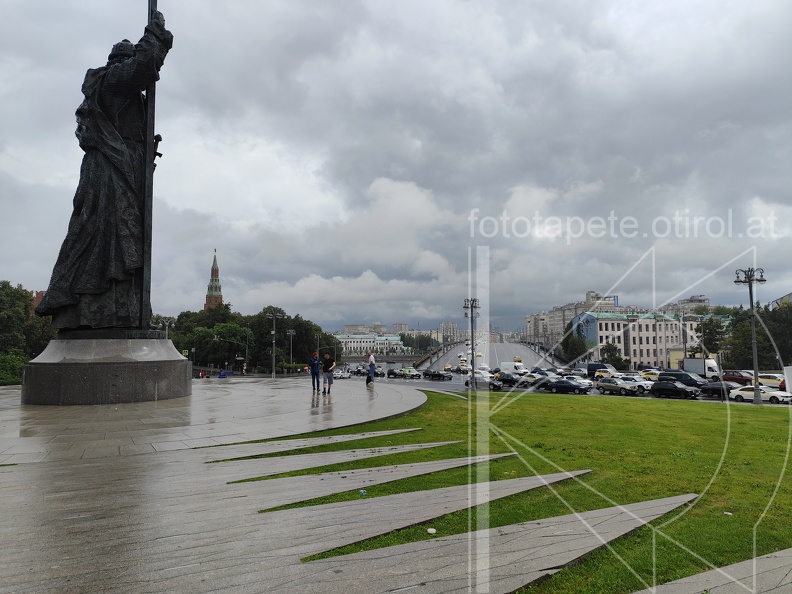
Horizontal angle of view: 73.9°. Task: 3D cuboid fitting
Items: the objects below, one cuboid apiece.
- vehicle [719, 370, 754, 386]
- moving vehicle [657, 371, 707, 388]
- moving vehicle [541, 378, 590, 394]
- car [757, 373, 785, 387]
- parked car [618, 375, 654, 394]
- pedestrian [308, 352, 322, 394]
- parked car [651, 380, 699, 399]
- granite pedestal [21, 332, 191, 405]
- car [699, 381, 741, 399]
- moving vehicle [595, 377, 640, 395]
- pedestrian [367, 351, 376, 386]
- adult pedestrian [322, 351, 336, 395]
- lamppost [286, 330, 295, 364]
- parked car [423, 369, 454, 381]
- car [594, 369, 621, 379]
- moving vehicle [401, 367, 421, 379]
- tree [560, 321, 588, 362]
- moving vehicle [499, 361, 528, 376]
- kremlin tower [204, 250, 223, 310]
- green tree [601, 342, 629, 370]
[{"bbox_3d":[42.293,10.075,64.467,1.720,1.570,4.100,3,-6,-38],"label":"vehicle"},{"bbox_3d":[33.329,9.738,61.000,1.950,1.950,4.950,4,-6,-44],"label":"moving vehicle"},{"bbox_3d":[19.074,9.908,58.247,4.500,1.460,1.780,-4,-6,40],"label":"moving vehicle"},{"bbox_3d":[44.193,9.765,61.167,1.800,1.500,4.550,4,-6,-43],"label":"car"},{"bbox_3d":[25.944,9.511,57.603,1.900,1.700,4.600,3,-6,-31],"label":"parked car"},{"bbox_3d":[-3.550,3.291,23.205,0.560,1.750,0.400,2,-6,-30],"label":"pedestrian"},{"bbox_3d":[28.081,9.357,53.000,1.800,1.550,4.300,4,-6,-42],"label":"parked car"},{"bbox_3d":[-10.584,2.668,19.645,5.300,2.400,5.500,-5,-7,43],"label":"granite pedestal"},{"bbox_3d":[32.873,9.128,52.388,1.800,1.460,4.550,3,-6,-42],"label":"car"},{"bbox_3d":[22.966,9.349,54.807,1.830,1.580,4.450,3,-6,-31],"label":"moving vehicle"},{"bbox_3d":[-1.278,3.741,27.784,0.450,1.740,0.520,-1,-5,6],"label":"pedestrian"},{"bbox_3d":[-2.755,3.201,21.900,0.550,1.730,0.420,-3,-5,30],"label":"adult pedestrian"},{"bbox_3d":[-27.009,14.086,136.000,2.300,10.900,2.300,0,-5,-11],"label":"lamppost"},{"bbox_3d":[7.355,12.879,86.000,1.800,1.500,4.500,2,-5,-32],"label":"parked car"},{"bbox_3d":[30.228,11.057,74.500,4.300,1.530,1.780,-5,-6,42],"label":"car"},{"bbox_3d":[2.306,11.416,79.320,1.760,1.600,4.100,2,-6,-30],"label":"moving vehicle"},{"bbox_3d":[47.643,12.345,141.440,7.000,12.060,7.200,-1,-4,10],"label":"tree"},{"bbox_3d":[21.372,12.934,94.492,5.200,2.250,1.980,-4,-6,37],"label":"moving vehicle"},{"bbox_3d":[-105.088,3.743,303.000,16.000,61.000,16.000,1,-5,-19],"label":"kremlin tower"},{"bbox_3d":[46.258,12.795,111.318,5.600,6.320,5.900,-1,-4,10],"label":"green tree"}]

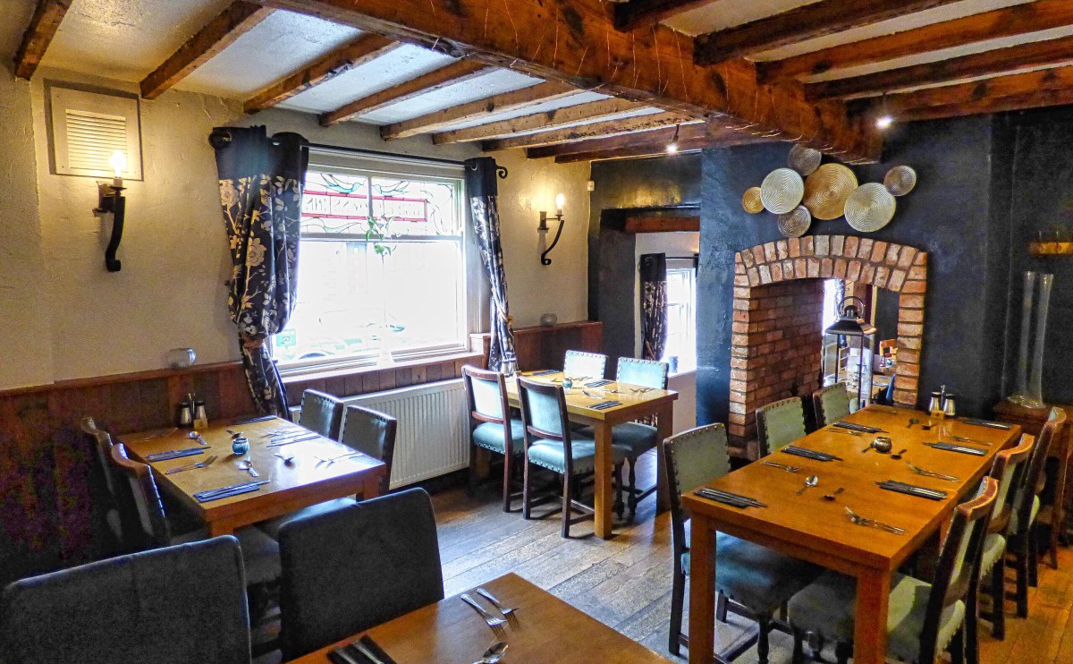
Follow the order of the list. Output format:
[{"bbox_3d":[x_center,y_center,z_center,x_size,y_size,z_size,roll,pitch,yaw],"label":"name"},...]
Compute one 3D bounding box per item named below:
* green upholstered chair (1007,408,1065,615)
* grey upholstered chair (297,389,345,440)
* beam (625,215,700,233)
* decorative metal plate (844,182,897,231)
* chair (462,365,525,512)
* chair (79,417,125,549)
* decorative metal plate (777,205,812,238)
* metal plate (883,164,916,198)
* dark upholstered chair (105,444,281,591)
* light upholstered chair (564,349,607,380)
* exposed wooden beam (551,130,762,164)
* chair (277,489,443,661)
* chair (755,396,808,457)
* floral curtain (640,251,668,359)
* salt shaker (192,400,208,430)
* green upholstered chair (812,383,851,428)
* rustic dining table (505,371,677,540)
[{"bbox_3d":[2.173,0.794,3.000,0.450,0.920,0.520,-6,9,-43],"label":"green upholstered chair"},{"bbox_3d":[-1.274,0.804,3.075,0.520,0.920,0.450,-7,9,-44],"label":"grey upholstered chair"},{"bbox_3d":[1.139,-0.897,5.173,0.780,0.120,0.130,4,8,36],"label":"beam"},{"bbox_3d":[1.999,-0.747,3.716,0.030,0.287,0.287,-7,10,-43],"label":"decorative metal plate"},{"bbox_3d":[-0.187,0.659,4.159,0.450,0.900,0.480,6,10,40],"label":"chair"},{"bbox_3d":[-1.735,0.850,2.885,0.530,0.920,0.440,-7,10,-43],"label":"chair"},{"bbox_3d":[1.595,-0.688,3.858,0.200,0.200,0.025,5,8,39],"label":"decorative metal plate"},{"bbox_3d":[2.038,-0.848,3.473,0.025,0.170,0.170,-7,10,-43],"label":"metal plate"},{"bbox_3d":[-1.329,0.898,2.494,0.530,0.920,0.440,-7,10,-44],"label":"dark upholstered chair"},{"bbox_3d":[0.220,0.636,4.604,0.530,0.920,0.440,-7,10,-43],"label":"light upholstered chair"},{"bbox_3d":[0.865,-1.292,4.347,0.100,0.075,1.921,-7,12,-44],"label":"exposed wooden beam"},{"bbox_3d":[-0.302,0.950,1.529,0.450,0.970,0.580,-5,8,-37],"label":"chair"},{"bbox_3d":[1.365,0.838,2.985,0.440,0.920,0.530,-7,10,-43],"label":"chair"},{"bbox_3d":[1.134,-0.127,5.918,0.360,1.250,0.130,-6,9,-40],"label":"floral curtain"},{"bbox_3d":[-1.786,0.434,3.293,0.062,0.123,0.062,-7,10,-43],"label":"salt shaker"},{"bbox_3d":[1.781,0.765,3.314,0.450,0.900,0.480,-7,10,-40],"label":"green upholstered chair"},{"bbox_3d":[0.221,0.751,4.223,0.730,0.750,1.250,-6,9,-43],"label":"rustic dining table"}]

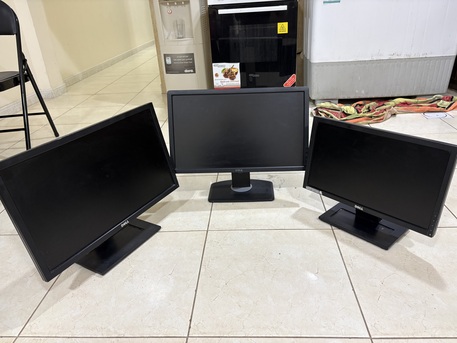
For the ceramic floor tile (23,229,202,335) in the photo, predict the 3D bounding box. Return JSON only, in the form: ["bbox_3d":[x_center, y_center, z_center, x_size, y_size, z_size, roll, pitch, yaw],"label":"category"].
[{"bbox_3d":[-0.313,0.331,1.085,0.450,0.010,0.450,-2,27,4],"label":"ceramic floor tile"}]

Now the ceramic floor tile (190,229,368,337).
[{"bbox_3d":[0.135,0.317,1.050,0.450,0.010,0.450,-2,27,4],"label":"ceramic floor tile"}]

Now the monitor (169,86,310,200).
[{"bbox_3d":[0.043,-0.114,1.410,0.545,0.447,0.186,-1,27,6],"label":"monitor"}]

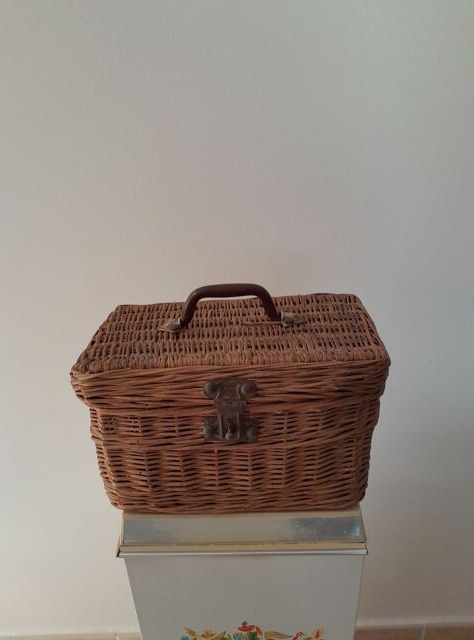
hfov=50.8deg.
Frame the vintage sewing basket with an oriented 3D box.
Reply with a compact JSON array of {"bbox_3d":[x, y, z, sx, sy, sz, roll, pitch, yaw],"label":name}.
[{"bbox_3d":[-0.003,0.082,0.637,0.336,0.262,0.188,-2,25,3],"label":"vintage sewing basket"}]

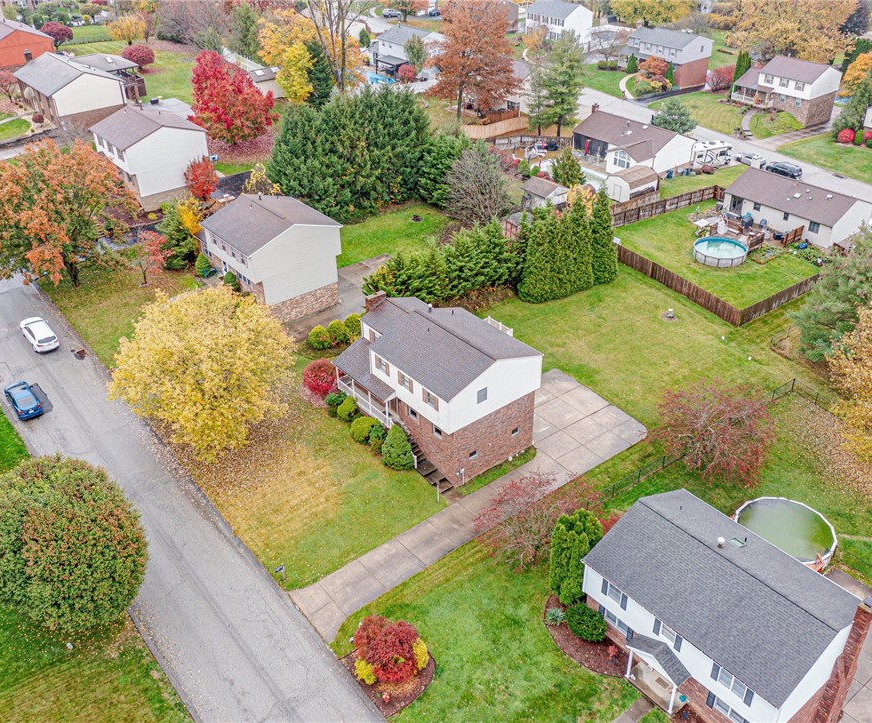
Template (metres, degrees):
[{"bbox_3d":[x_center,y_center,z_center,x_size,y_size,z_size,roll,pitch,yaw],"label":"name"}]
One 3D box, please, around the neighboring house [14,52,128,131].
[{"bbox_3d":[-44.690,-33.290,103.440,9.000,6.470,12.780,-24,40,-32],"label":"neighboring house"}]

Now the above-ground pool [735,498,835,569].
[{"bbox_3d":[24.260,12.120,58.830,6.500,1.300,6.500,0,33,0],"label":"above-ground pool"}]

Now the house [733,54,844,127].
[{"bbox_3d":[54.410,-42.850,132.080,9.900,8.890,13.530,-25,39,-31],"label":"house"}]

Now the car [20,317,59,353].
[{"bbox_3d":[-31.465,-2.279,66.848,1.900,1.670,4.750,-24,39,-31],"label":"car"}]

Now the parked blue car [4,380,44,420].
[{"bbox_3d":[-31.410,2.810,64.180,1.840,1.430,4.670,-24,39,-30],"label":"parked blue car"}]

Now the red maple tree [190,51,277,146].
[{"bbox_3d":[-24.200,-31.100,101.300,10.200,11.600,10.200,0,33,0],"label":"red maple tree"}]

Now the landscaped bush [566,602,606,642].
[{"bbox_3d":[8.800,15.450,49.900,2.300,1.900,2.500,0,33,0],"label":"landscaped bush"}]

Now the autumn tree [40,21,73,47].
[{"bbox_3d":[-58.390,-50.310,130.260,4.860,3.980,4.860,-25,39,-31],"label":"autumn tree"}]

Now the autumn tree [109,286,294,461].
[{"bbox_3d":[-15.600,1.400,57.300,12.200,11.500,12.200,0,33,0],"label":"autumn tree"}]

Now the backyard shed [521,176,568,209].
[{"bbox_3d":[14.490,-22.181,112.361,4.400,3.400,4.850,-24,39,-30],"label":"backyard shed"}]

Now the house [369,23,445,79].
[{"bbox_3d":[-4.040,-56.550,152.440,9.390,6.670,10.450,-25,40,-33],"label":"house"}]

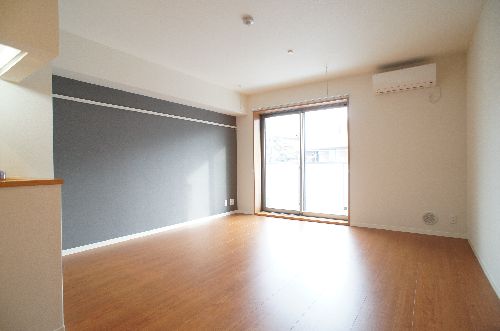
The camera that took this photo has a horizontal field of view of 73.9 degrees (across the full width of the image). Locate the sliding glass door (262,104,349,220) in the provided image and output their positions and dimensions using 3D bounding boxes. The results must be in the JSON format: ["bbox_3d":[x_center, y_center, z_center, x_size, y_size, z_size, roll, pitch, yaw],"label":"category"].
[{"bbox_3d":[0.965,-0.050,6.160,1.750,1.940,0.120,-1,0,37],"label":"sliding glass door"}]

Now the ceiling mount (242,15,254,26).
[{"bbox_3d":[-0.014,-1.378,3.160,0.110,0.055,0.110,-1,0,0],"label":"ceiling mount"}]

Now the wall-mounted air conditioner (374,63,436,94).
[{"bbox_3d":[2.176,-1.204,4.704,0.790,0.289,0.220,-1,0,36],"label":"wall-mounted air conditioner"}]

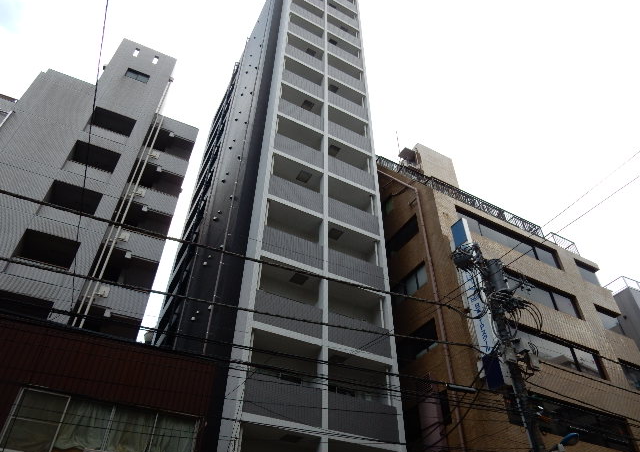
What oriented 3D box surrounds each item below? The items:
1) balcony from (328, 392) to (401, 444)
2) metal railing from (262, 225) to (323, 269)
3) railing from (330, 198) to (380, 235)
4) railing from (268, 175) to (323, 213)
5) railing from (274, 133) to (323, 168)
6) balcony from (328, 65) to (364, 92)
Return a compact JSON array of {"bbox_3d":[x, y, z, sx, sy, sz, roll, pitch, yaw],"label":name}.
[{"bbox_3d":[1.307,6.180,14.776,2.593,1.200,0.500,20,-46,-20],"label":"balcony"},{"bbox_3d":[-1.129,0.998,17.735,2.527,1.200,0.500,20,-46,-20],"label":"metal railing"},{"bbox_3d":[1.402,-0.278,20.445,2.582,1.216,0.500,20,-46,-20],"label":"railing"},{"bbox_3d":[-0.993,-1.279,19.379,2.508,1.216,0.200,20,-46,-20],"label":"railing"},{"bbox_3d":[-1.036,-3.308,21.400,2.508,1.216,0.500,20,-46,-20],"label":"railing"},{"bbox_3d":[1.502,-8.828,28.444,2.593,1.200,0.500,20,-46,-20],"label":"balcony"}]

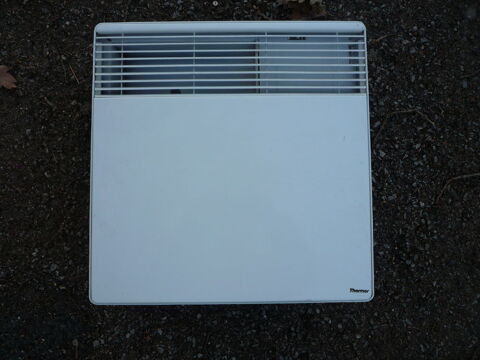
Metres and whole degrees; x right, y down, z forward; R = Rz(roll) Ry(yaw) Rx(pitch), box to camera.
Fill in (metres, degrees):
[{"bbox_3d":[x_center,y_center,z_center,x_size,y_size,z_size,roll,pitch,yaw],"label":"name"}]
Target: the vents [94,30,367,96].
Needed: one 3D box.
[{"bbox_3d":[-0.015,-0.192,0.685,0.447,0.020,0.109,0,86,0],"label":"vents"}]

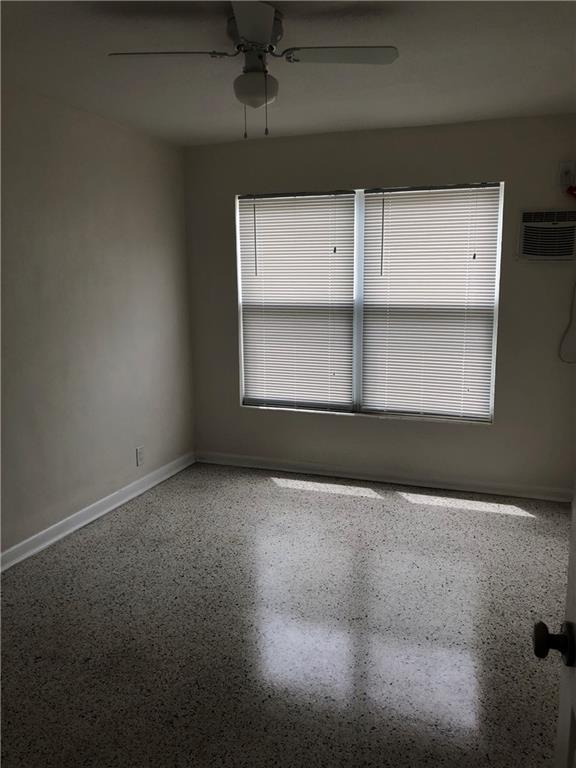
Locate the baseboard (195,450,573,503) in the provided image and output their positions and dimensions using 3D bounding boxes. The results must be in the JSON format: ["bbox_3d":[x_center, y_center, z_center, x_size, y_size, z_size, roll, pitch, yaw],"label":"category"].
[{"bbox_3d":[0.605,0.680,4.593,2.929,0.093,0.018,3,10,20],"label":"baseboard"}]

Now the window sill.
[{"bbox_3d":[0.521,0.209,4.588,1.879,0.037,0.106,3,10,20],"label":"window sill"}]

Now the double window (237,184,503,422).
[{"bbox_3d":[0.515,-0.563,4.448,1.879,1.582,0.091,3,10,20],"label":"double window"}]

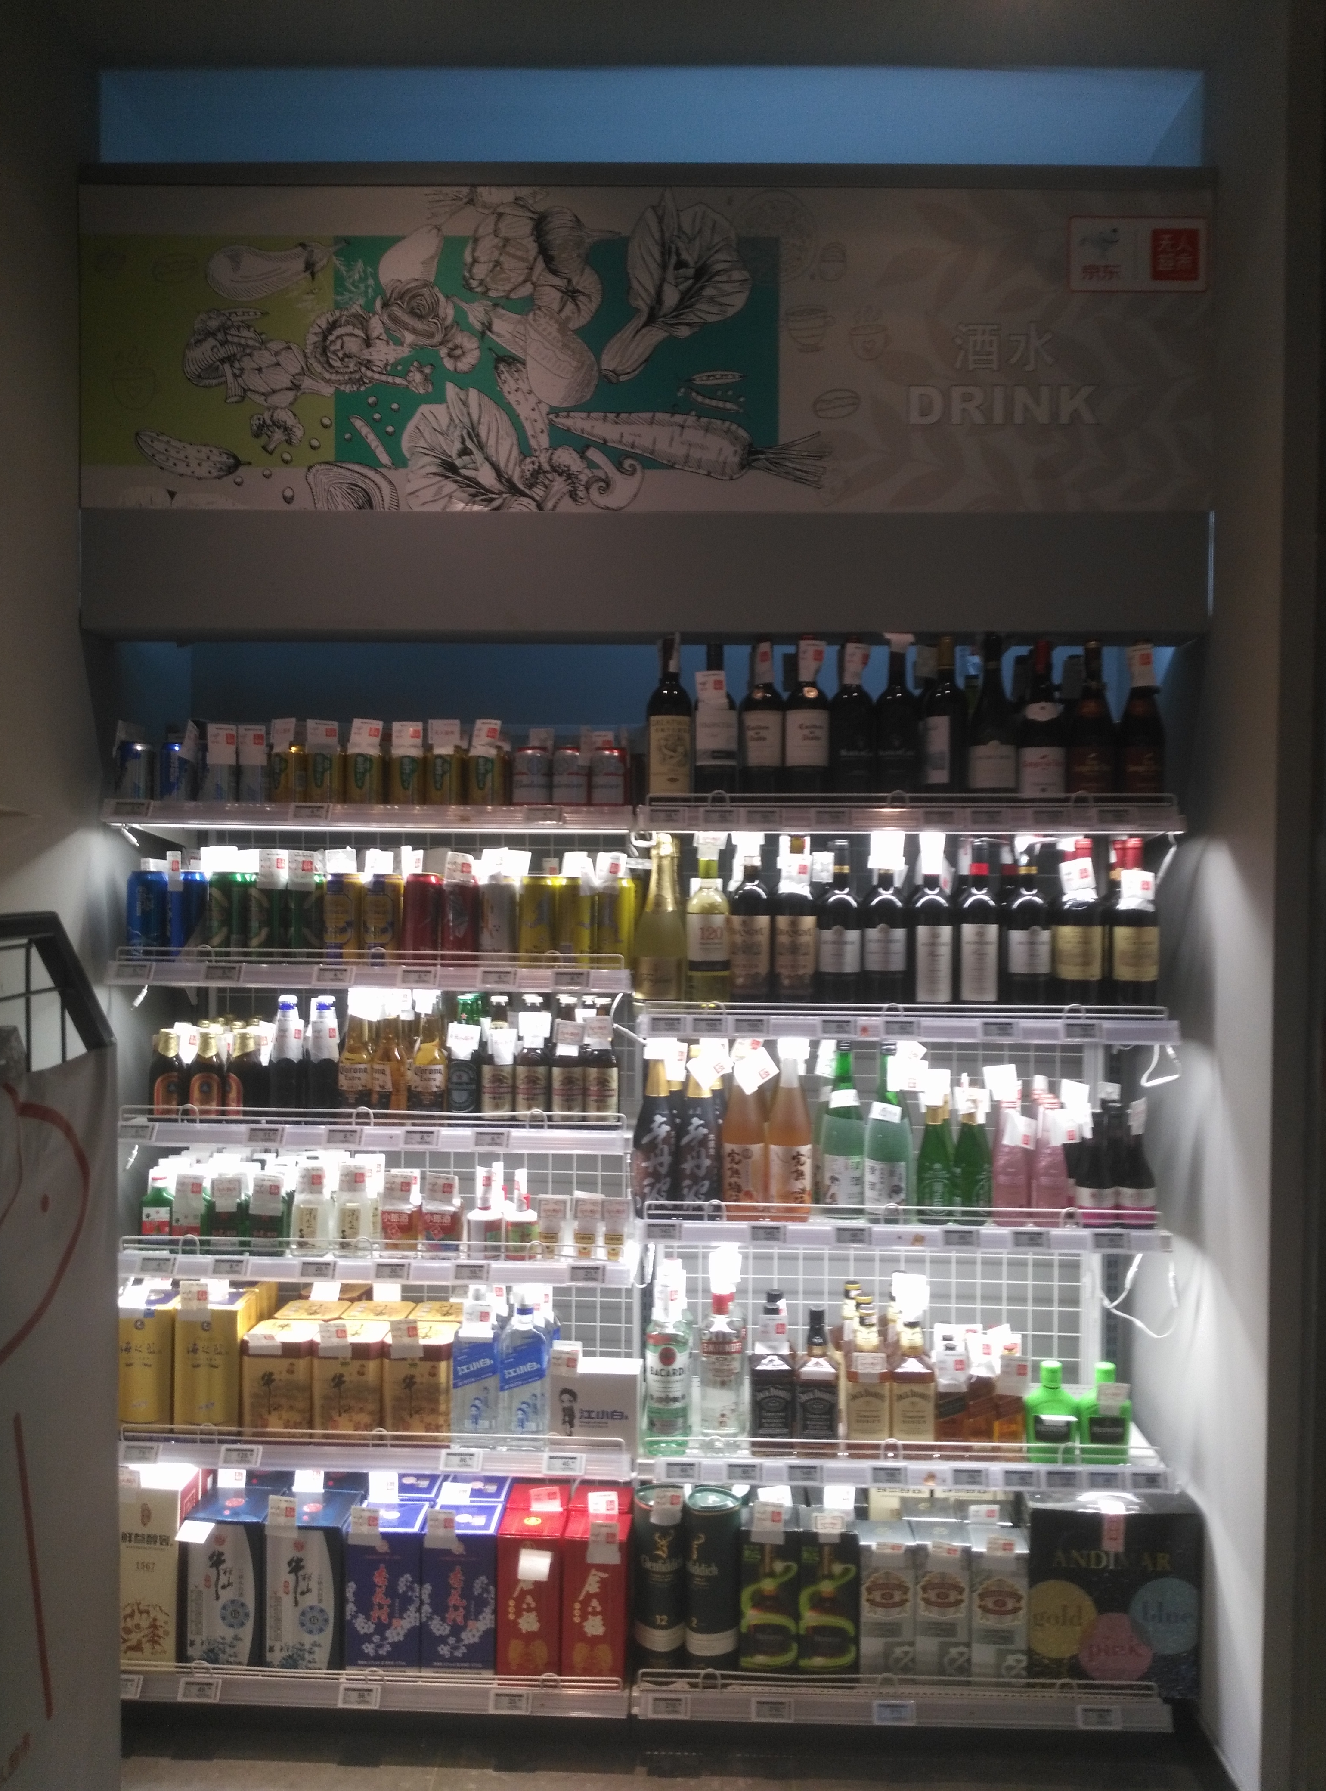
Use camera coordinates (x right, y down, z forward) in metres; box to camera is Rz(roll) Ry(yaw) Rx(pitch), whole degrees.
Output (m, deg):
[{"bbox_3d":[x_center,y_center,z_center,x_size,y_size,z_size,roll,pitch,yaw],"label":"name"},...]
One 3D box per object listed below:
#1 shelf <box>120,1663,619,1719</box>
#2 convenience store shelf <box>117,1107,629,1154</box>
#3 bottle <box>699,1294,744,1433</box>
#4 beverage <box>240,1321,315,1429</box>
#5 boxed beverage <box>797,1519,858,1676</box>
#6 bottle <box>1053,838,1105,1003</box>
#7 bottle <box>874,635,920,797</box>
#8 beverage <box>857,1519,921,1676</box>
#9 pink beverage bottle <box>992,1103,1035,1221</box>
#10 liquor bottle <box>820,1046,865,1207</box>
[{"bbox_3d":[-0.499,1.369,2.677,0.900,0.069,0.360,1,1,2],"label":"shelf"},{"bbox_3d":[-0.502,0.397,2.658,0.900,0.065,0.360,1,1,2],"label":"convenience store shelf"},{"bbox_3d":[0.103,0.827,2.522,0.079,0.273,0.079,1,1,2],"label":"bottle"},{"bbox_3d":[-0.677,0.877,2.627,0.124,0.183,0.120,0,2,3],"label":"beverage"},{"bbox_3d":[0.283,1.214,2.521,0.103,0.260,0.103,1,1,2],"label":"boxed beverage"},{"bbox_3d":[0.706,0.059,2.444,0.078,0.308,0.078,1,2,2],"label":"bottle"},{"bbox_3d":[0.397,-0.289,2.453,0.075,0.303,0.075,1,2,2],"label":"bottle"},{"bbox_3d":[0.386,1.220,2.506,0.093,0.238,0.088,1,2,2],"label":"beverage"},{"bbox_3d":[0.608,0.464,2.524,0.062,0.209,0.062,0,2,3],"label":"pink beverage bottle"},{"bbox_3d":[0.312,0.404,2.508,0.076,0.298,0.076,1,1,2],"label":"liquor bottle"}]

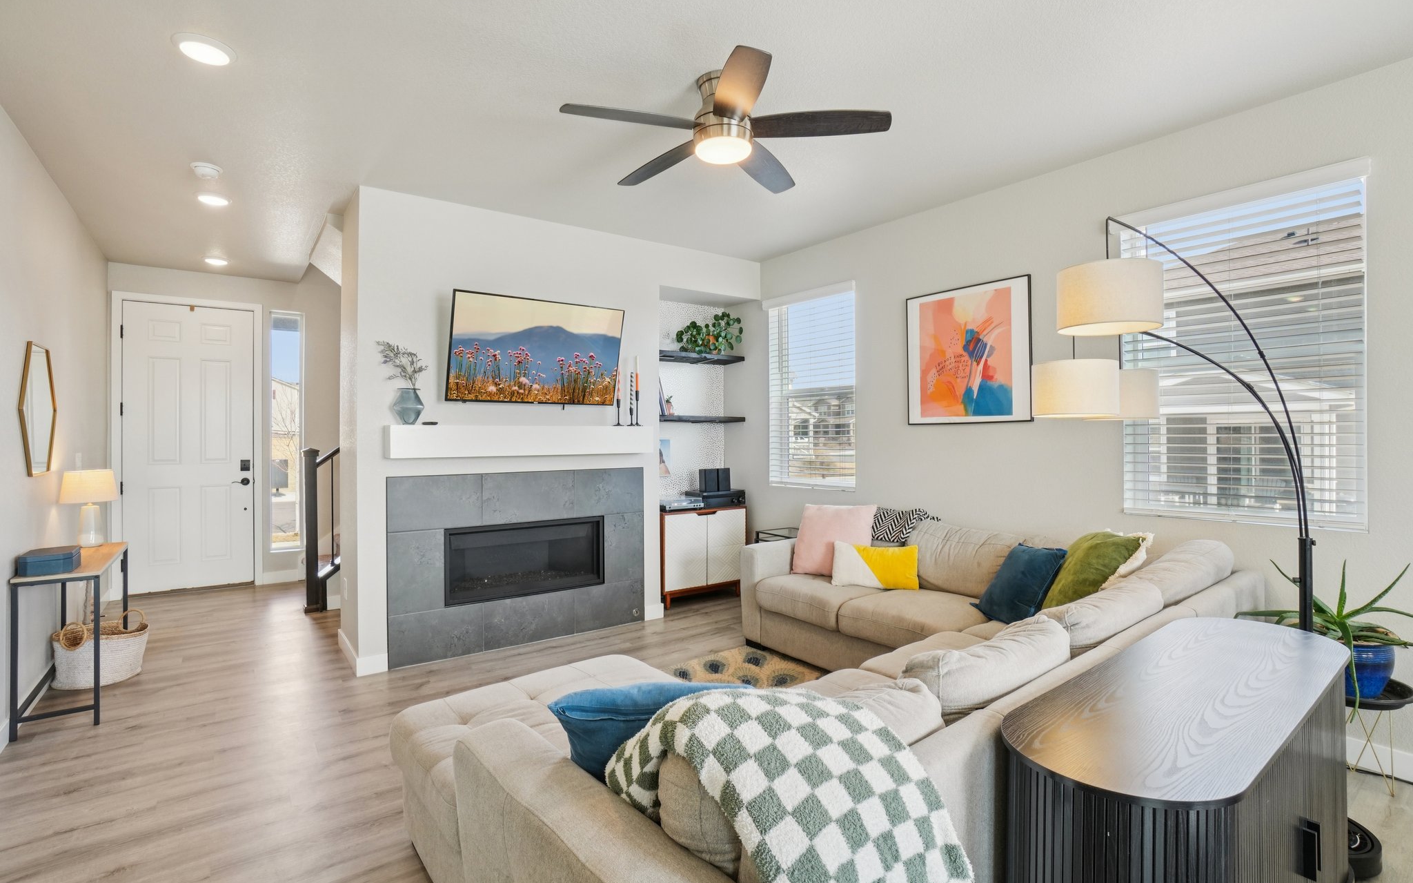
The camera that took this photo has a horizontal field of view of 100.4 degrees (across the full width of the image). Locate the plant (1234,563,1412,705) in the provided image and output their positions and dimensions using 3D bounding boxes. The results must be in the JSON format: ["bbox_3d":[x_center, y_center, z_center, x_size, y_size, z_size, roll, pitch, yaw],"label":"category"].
[{"bbox_3d":[2.380,0.710,2.200,0.420,0.500,0.520,-1,0,-41],"label":"plant"}]

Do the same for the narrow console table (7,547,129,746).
[{"bbox_3d":[-3.467,1.011,3.261,0.296,0.728,1.217,0,0,-39],"label":"narrow console table"}]

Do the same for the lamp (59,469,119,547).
[{"bbox_3d":[-3.524,0.393,3.370,0.240,0.432,0.240,-1,0,-32],"label":"lamp"}]

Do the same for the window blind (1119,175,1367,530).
[{"bbox_3d":[2.400,-0.368,2.700,0.068,1.487,0.863,0,0,-40],"label":"window blind"}]

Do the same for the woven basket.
[{"bbox_3d":[-3.380,1.139,3.270,0.380,0.340,0.380,-1,0,-32],"label":"woven basket"}]

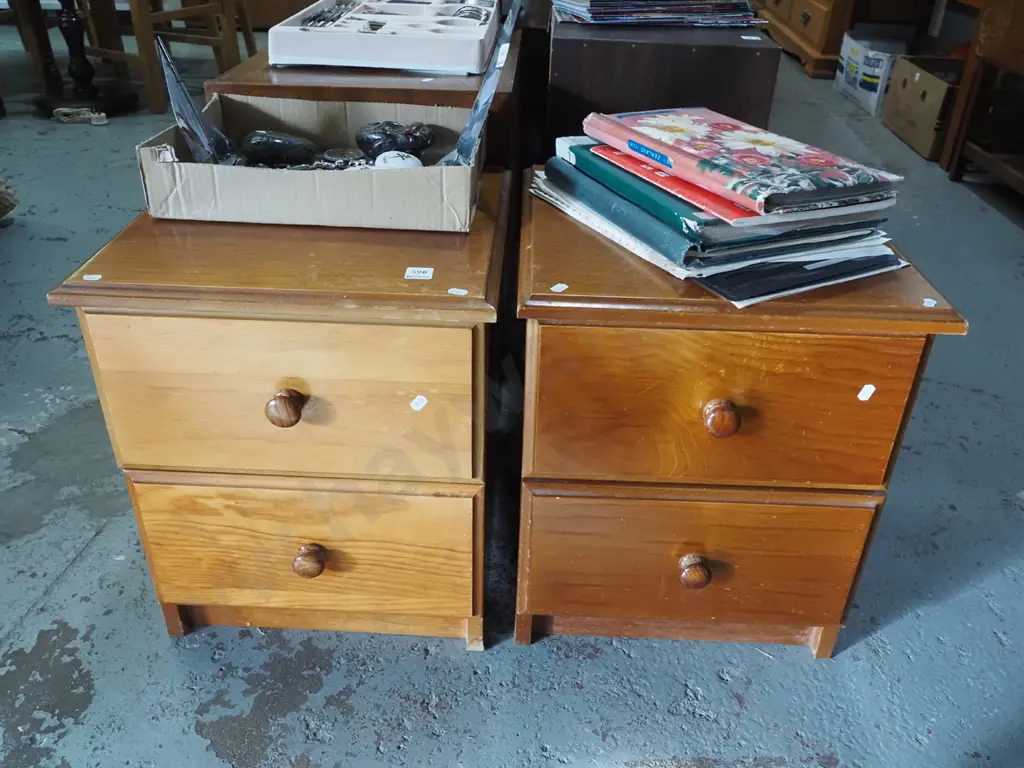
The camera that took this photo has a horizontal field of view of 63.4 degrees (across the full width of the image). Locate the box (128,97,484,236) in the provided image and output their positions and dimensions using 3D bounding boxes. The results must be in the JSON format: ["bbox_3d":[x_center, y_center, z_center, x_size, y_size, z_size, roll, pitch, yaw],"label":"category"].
[{"bbox_3d":[-0.232,-0.292,1.064,0.385,0.088,0.250,3,32,2],"label":"box"}]

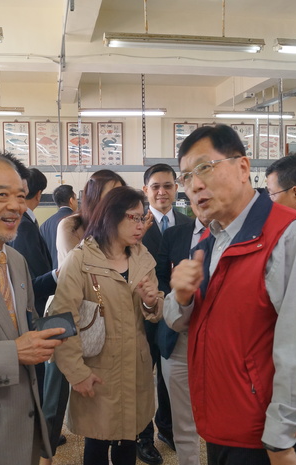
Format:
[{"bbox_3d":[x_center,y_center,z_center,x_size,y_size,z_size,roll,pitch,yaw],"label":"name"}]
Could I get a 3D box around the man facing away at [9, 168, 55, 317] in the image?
[{"bbox_3d":[-0.675,0.469,3.207,0.500,1.710,0.500,-1,4,-12],"label":"man facing away"}]

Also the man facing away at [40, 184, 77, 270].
[{"bbox_3d":[-0.752,0.401,4.705,0.520,1.648,0.340,2,4,30],"label":"man facing away"}]

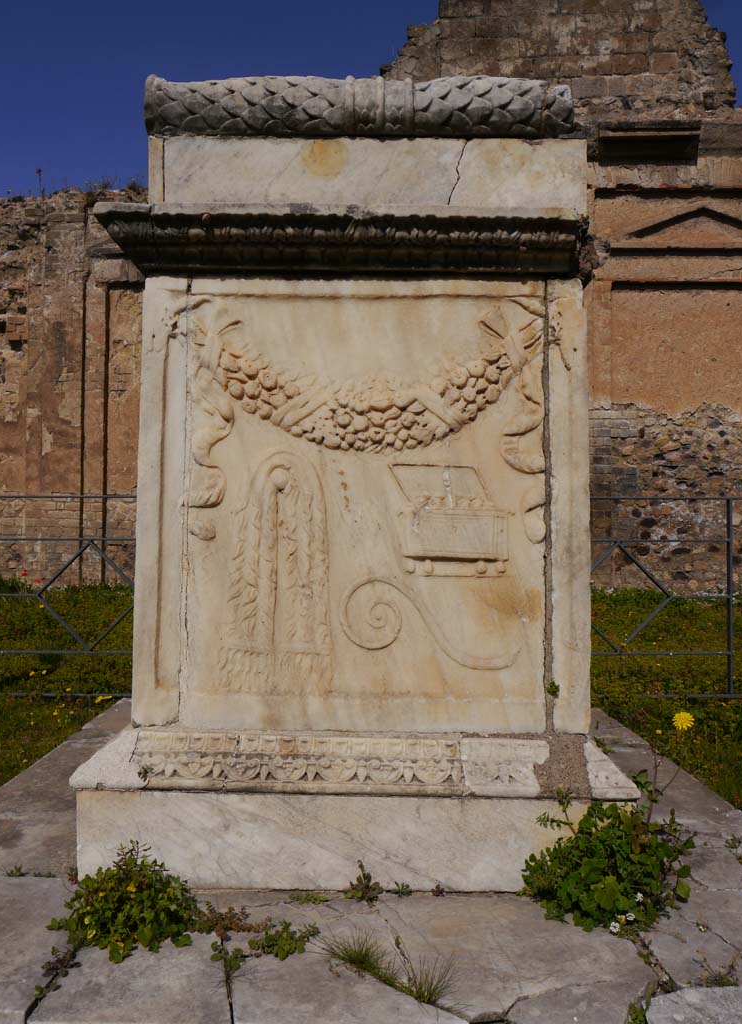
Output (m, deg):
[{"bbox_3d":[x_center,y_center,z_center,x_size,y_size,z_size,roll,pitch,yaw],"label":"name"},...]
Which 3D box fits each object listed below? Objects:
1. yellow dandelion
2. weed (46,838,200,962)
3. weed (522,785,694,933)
[{"bbox_3d":[0.846,0.569,2.250,0.056,0.052,0.035,0,-1,0],"label":"yellow dandelion"},{"bbox_3d":[-0.375,0.570,1.260,0.210,0.115,0.180,0,-1,0],"label":"weed"},{"bbox_3d":[0.383,0.551,1.360,0.260,0.165,0.210,0,-1,0],"label":"weed"}]

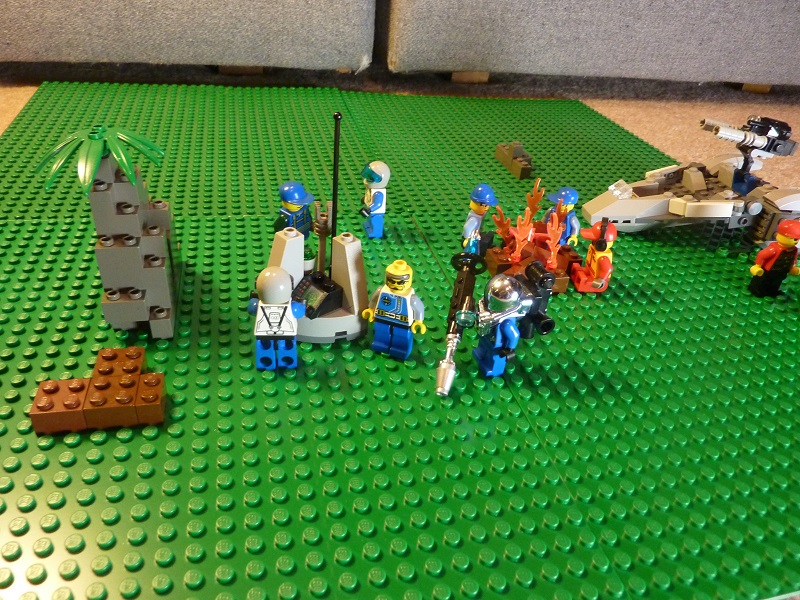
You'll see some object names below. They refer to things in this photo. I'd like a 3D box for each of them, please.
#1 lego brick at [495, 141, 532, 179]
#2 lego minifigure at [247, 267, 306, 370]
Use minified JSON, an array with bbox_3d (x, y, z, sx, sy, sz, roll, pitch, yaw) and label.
[{"bbox_3d":[0.091,-0.109,0.437,0.017,0.021,0.046,-3,34,-14],"label":"lego brick"},{"bbox_3d":[-0.046,0.006,0.219,0.022,0.043,0.015,0,34,-9],"label":"lego minifigure"}]

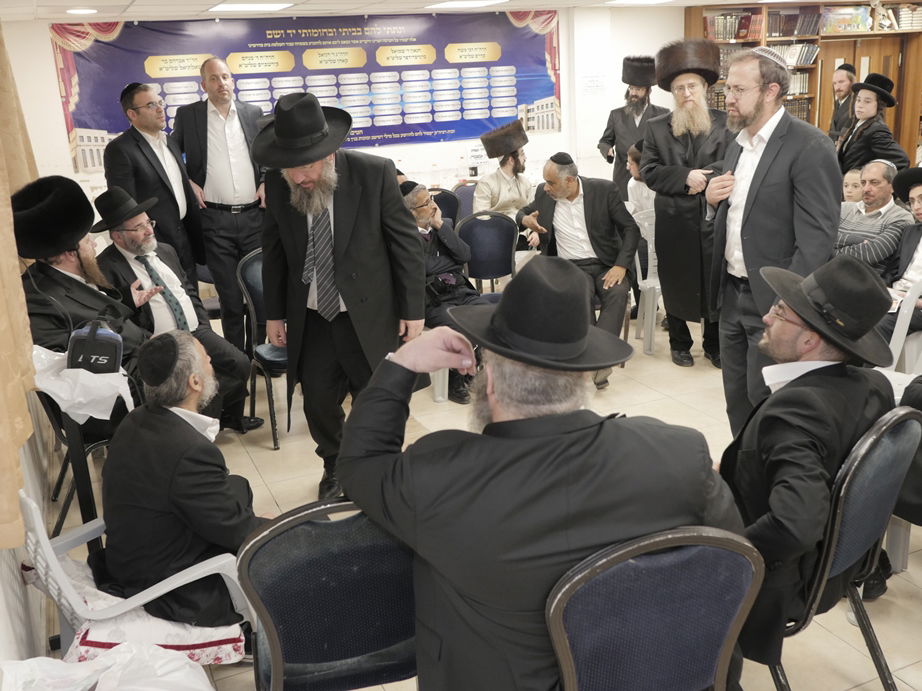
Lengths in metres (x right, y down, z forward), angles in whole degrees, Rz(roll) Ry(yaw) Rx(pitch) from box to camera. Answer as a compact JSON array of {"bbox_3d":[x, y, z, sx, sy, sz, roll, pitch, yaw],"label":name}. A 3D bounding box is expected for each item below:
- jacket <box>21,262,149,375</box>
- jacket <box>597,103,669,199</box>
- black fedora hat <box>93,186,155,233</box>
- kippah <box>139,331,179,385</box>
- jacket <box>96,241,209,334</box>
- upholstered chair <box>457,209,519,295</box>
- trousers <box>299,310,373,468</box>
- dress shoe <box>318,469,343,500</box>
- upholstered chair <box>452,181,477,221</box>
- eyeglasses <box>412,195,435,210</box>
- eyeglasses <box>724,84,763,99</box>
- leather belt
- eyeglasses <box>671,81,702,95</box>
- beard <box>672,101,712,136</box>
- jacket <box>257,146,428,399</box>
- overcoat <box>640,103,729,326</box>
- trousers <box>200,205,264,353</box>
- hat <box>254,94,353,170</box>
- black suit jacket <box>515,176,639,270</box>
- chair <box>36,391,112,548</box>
[{"bbox_3d":[-1.590,-0.105,3.580,0.450,0.570,0.480,-7,16,8],"label":"jacket"},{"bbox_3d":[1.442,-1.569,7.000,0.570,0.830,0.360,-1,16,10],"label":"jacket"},{"bbox_3d":[-1.761,-0.725,4.380,0.380,0.150,0.340,-23,16,6],"label":"black fedora hat"},{"bbox_3d":[-0.856,0.043,2.420,0.160,0.160,0.068,-6,-25,28],"label":"kippah"},{"bbox_3d":[-1.562,-0.257,4.340,0.530,0.600,0.400,-15,20,-37],"label":"jacket"},{"bbox_3d":[0.239,-0.394,5.627,0.450,0.920,0.560,-5,16,-6],"label":"upholstered chair"},{"bbox_3d":[-0.530,0.132,3.718,0.420,0.840,0.340,-3,16,1],"label":"trousers"},{"bbox_3d":[-0.544,0.623,3.541,0.105,0.110,0.290,-5,16,-5],"label":"dress shoe"},{"bbox_3d":[0.142,-1.034,7.816,0.450,0.920,0.560,-6,16,-11],"label":"upholstered chair"},{"bbox_3d":[-0.226,-0.833,5.000,0.140,0.045,0.140,-12,17,28],"label":"eyeglasses"},{"bbox_3d":[0.982,-0.874,2.920,0.140,0.045,0.140,-15,18,-13],"label":"eyeglasses"},{"bbox_3d":[-1.314,-0.794,4.900,0.360,0.055,0.270,-9,17,-19],"label":"leather belt"},{"bbox_3d":[1.332,-1.514,5.000,0.140,0.045,0.140,3,17,21],"label":"eyeglasses"},{"bbox_3d":[1.292,-1.272,4.764,0.210,0.210,0.120,2,17,17],"label":"beard"},{"bbox_3d":[-0.472,-0.250,3.435,0.600,1.017,0.380,-1,16,9],"label":"jacket"},{"bbox_3d":[1.346,-0.754,4.870,0.580,1.200,0.380,1,17,14],"label":"overcoat"},{"bbox_3d":[-1.411,-0.367,5.382,0.420,1.050,0.300,-6,16,-8],"label":"trousers"},{"bbox_3d":[-0.587,-0.792,3.086,0.350,0.145,0.380,1,48,10],"label":"hat"},{"bbox_3d":[0.678,-0.687,4.920,0.660,0.580,0.420,1,17,16],"label":"black suit jacket"},{"bbox_3d":[-1.518,0.263,3.563,0.560,0.920,0.460,-10,17,-22],"label":"chair"}]

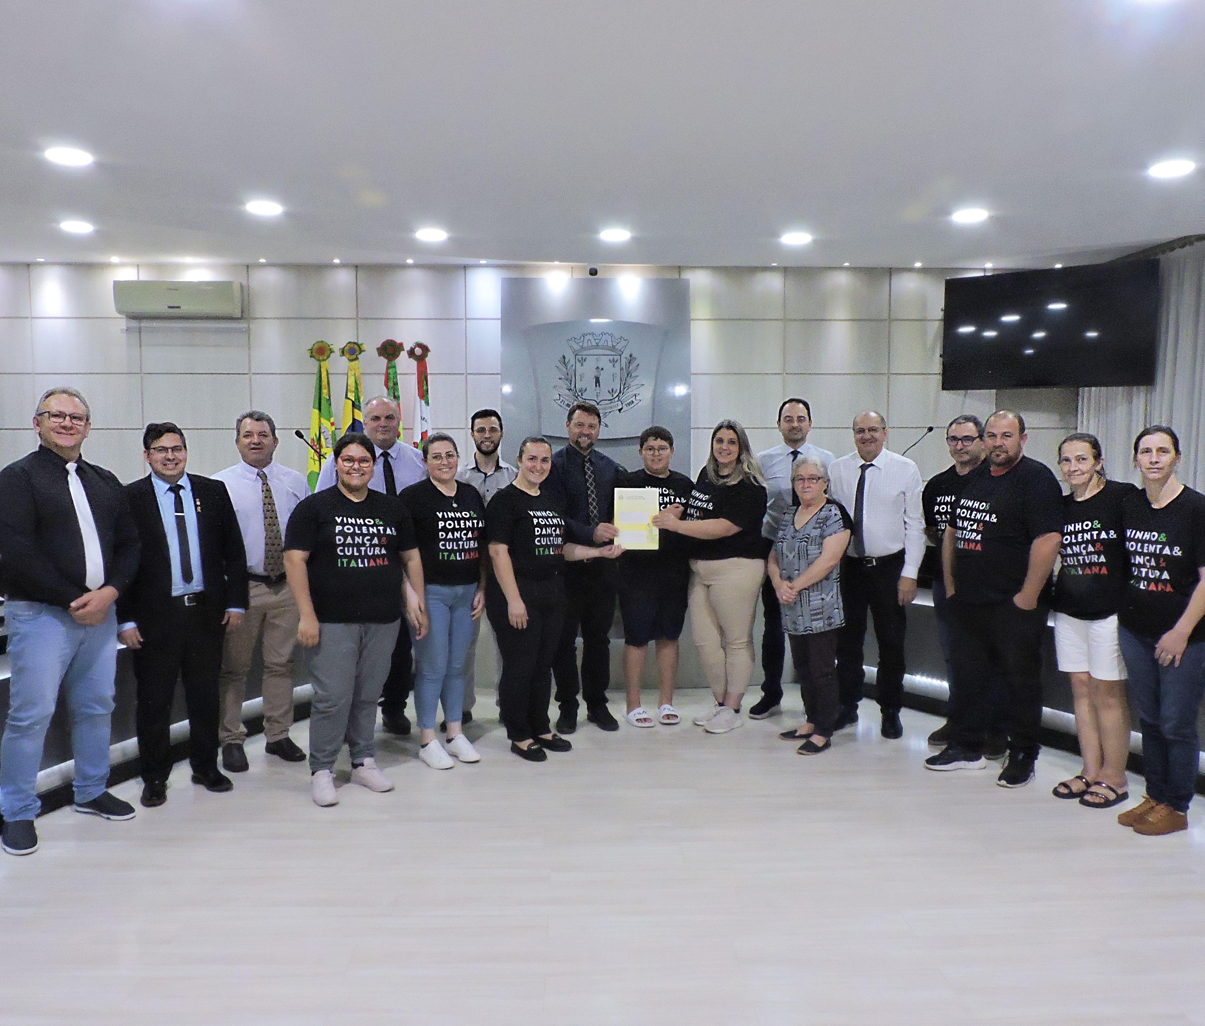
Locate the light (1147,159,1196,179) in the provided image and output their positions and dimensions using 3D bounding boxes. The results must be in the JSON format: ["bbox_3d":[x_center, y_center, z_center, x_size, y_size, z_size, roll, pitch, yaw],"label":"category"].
[{"bbox_3d":[3.031,-1.843,5.051,0.205,0.040,0.205,0,4,0],"label":"light"}]

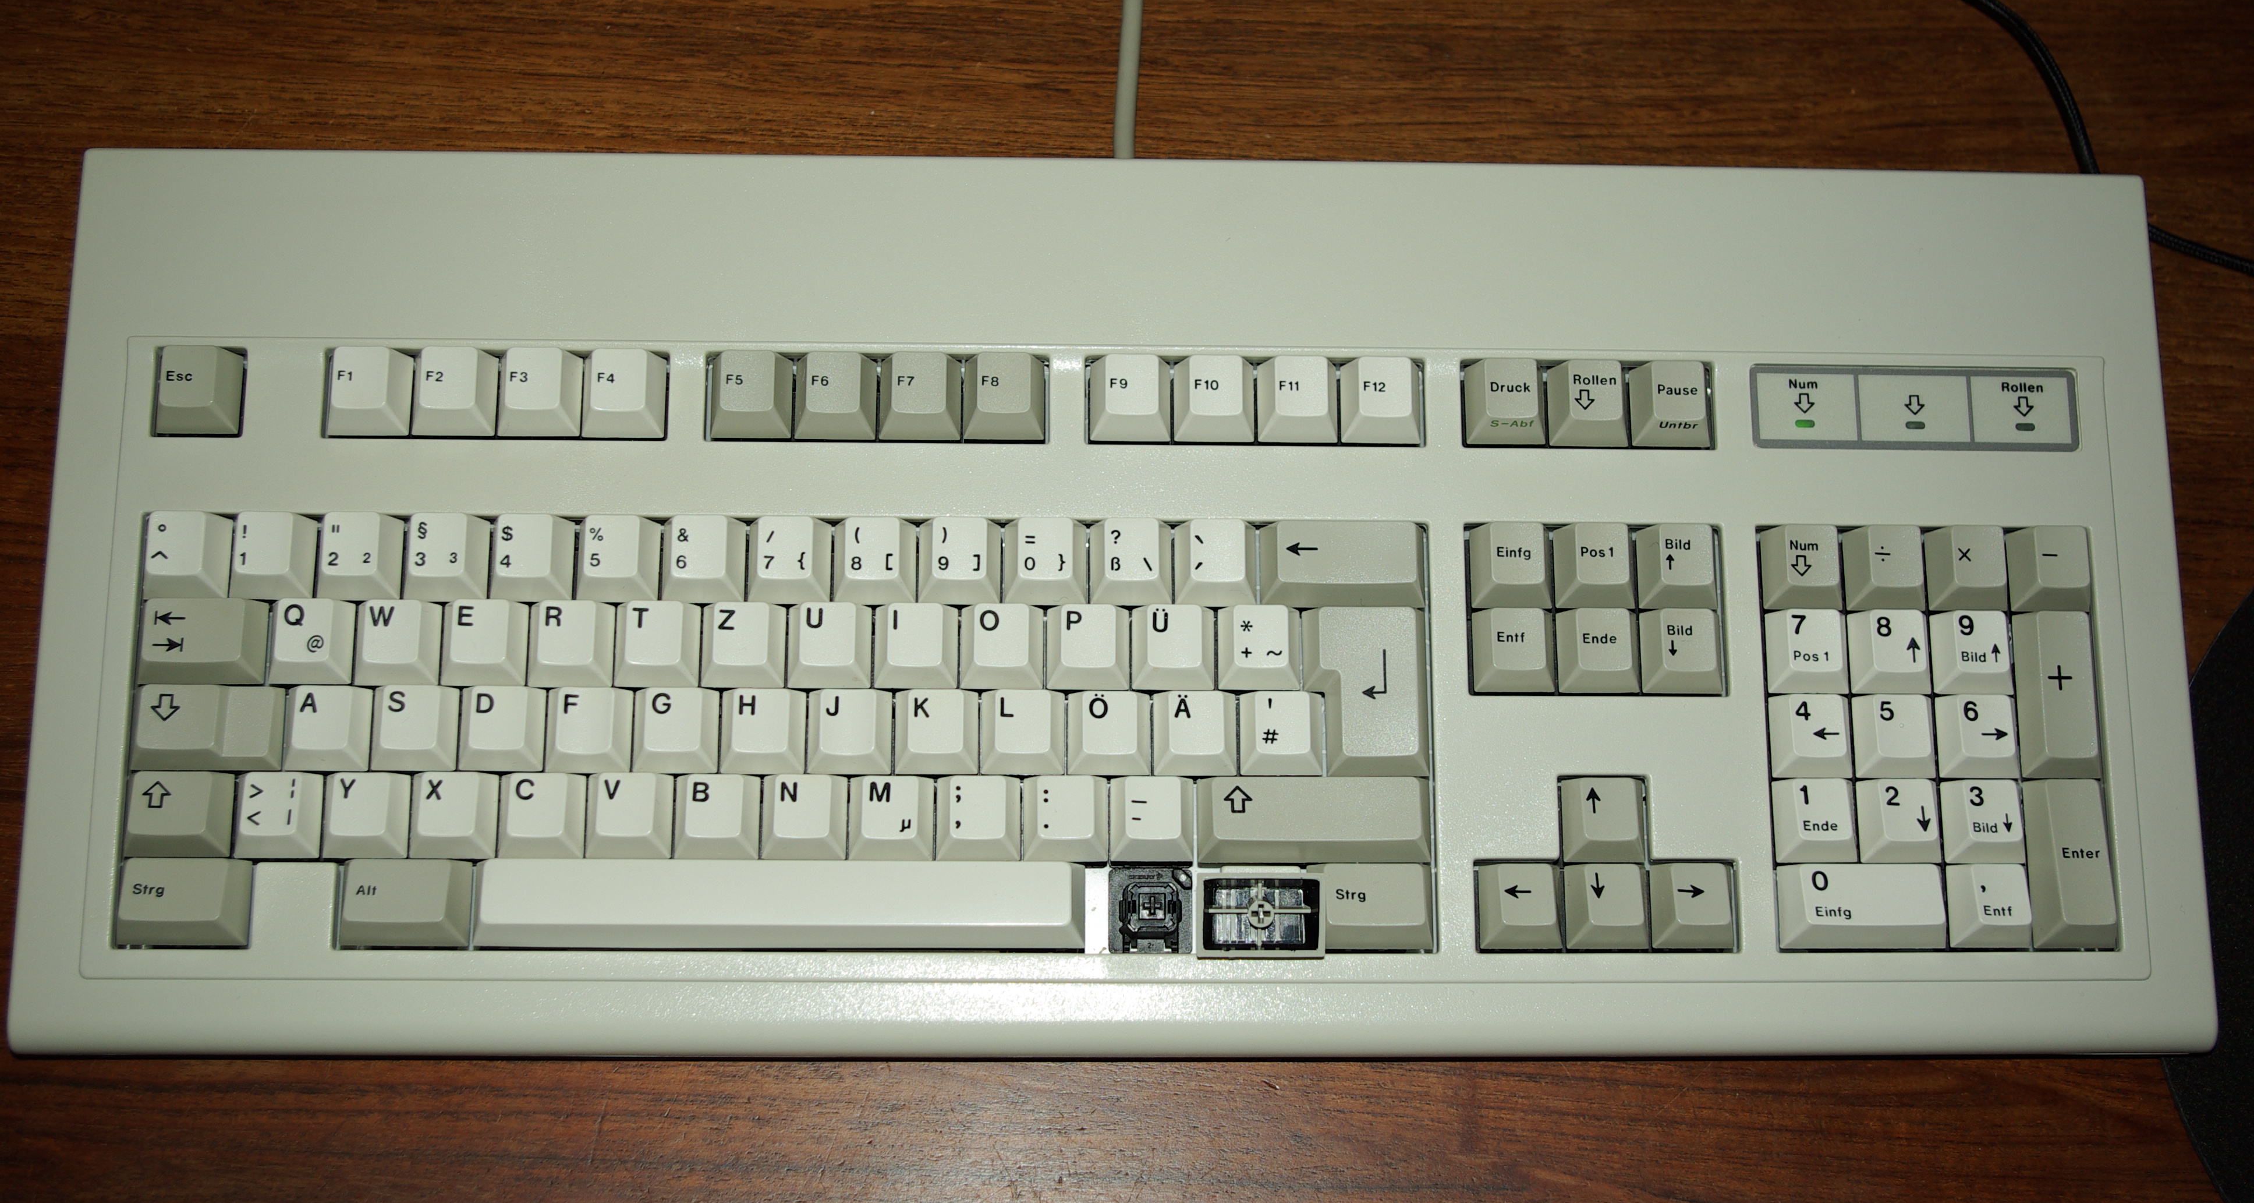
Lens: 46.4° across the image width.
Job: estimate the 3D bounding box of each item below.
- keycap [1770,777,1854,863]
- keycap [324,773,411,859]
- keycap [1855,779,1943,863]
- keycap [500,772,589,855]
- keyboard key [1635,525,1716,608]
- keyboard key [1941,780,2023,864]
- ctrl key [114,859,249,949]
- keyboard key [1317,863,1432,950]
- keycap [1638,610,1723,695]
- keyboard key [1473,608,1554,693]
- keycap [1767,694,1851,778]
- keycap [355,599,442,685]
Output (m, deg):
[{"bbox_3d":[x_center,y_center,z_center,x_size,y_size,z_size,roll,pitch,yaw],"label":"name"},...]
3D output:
[{"bbox_3d":[0.154,0.048,0.584,0.018,0.008,0.018,0,79,-2],"label":"keycap"},{"bbox_3d":[-0.166,0.046,0.571,0.018,0.008,0.018,0,79,-2],"label":"keycap"},{"bbox_3d":[0.172,0.048,0.583,0.018,0.008,0.018,0,79,-2],"label":"keycap"},{"bbox_3d":[-0.127,0.046,0.572,0.018,0.008,0.018,0,79,-2],"label":"keycap"},{"bbox_3d":[0.125,-0.008,0.593,0.018,0.009,0.018,0,79,-2],"label":"keyboard key"},{"bbox_3d":[0.192,0.049,0.585,0.018,0.008,0.018,0,79,-2],"label":"keyboard key"},{"bbox_3d":[-0.204,0.065,0.566,0.028,0.008,0.018,0,79,-2],"label":"ctrl key"},{"bbox_3d":[0.053,0.066,0.576,0.028,0.008,0.018,0,79,-2],"label":"keyboard key"},{"bbox_3d":[0.125,0.011,0.590,0.018,0.008,0.018,0,79,-2],"label":"keycap"},{"bbox_3d":[0.087,0.010,0.587,0.018,0.008,0.018,0,79,-2],"label":"keyboard key"},{"bbox_3d":[0.154,0.030,0.588,0.018,0.007,0.018,0,79,-2],"label":"keycap"},{"bbox_3d":[-0.161,0.009,0.579,0.018,0.008,0.018,0,79,-2],"label":"keycap"}]

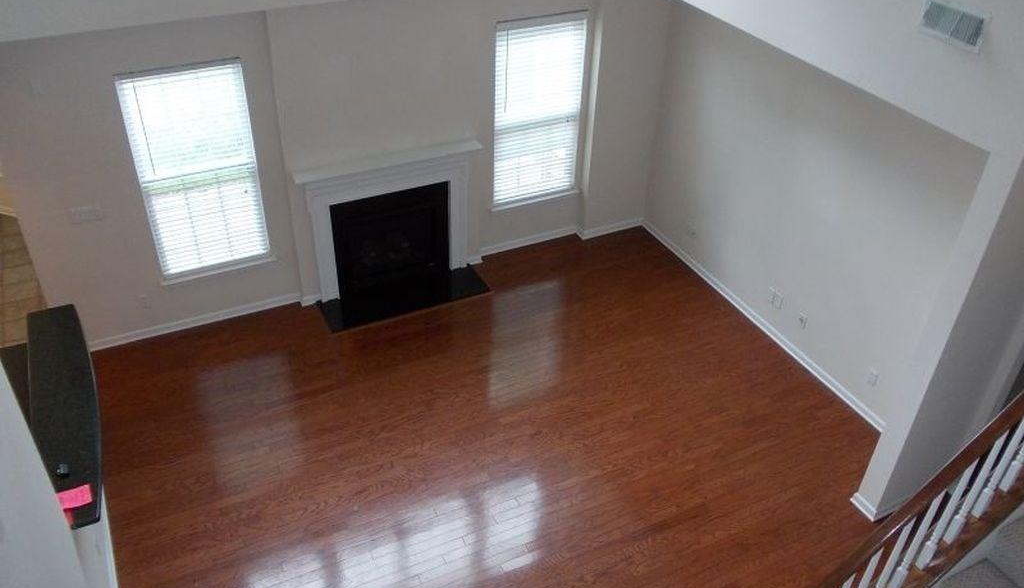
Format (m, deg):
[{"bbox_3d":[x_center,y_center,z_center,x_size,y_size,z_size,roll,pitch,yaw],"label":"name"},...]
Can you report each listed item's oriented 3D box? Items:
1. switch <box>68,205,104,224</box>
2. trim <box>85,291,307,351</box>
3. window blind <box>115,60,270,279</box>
[{"bbox_3d":[-3.329,-0.614,6.485,0.218,0.121,0.012,-15,39,-21],"label":"switch"},{"bbox_3d":[-2.808,0.251,7.424,1.818,0.084,0.018,-15,39,-21],"label":"trim"},{"bbox_3d":[-2.527,-0.984,6.724,0.907,1.735,0.051,-15,39,-21],"label":"window blind"}]

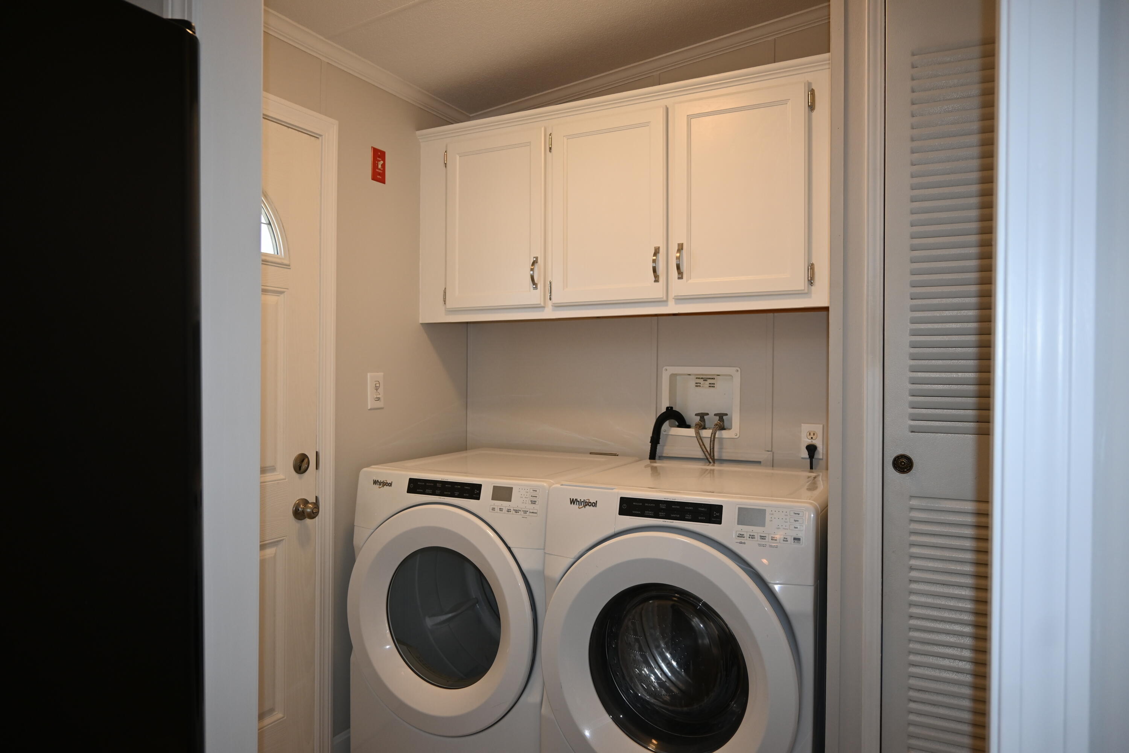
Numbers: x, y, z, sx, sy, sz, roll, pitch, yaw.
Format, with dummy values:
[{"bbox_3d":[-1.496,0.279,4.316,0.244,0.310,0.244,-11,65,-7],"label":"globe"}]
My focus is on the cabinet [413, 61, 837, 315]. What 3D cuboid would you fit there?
[{"bbox_3d":[0.199,-0.555,2.605,1.535,0.716,0.324,0,0,29],"label":"cabinet"}]

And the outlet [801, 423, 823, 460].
[{"bbox_3d":[0.806,0.212,2.447,0.069,0.113,0.011,0,0,29],"label":"outlet"}]

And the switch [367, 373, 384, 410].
[{"bbox_3d":[-0.657,0.050,2.634,0.012,0.121,0.077,0,0,29],"label":"switch"}]

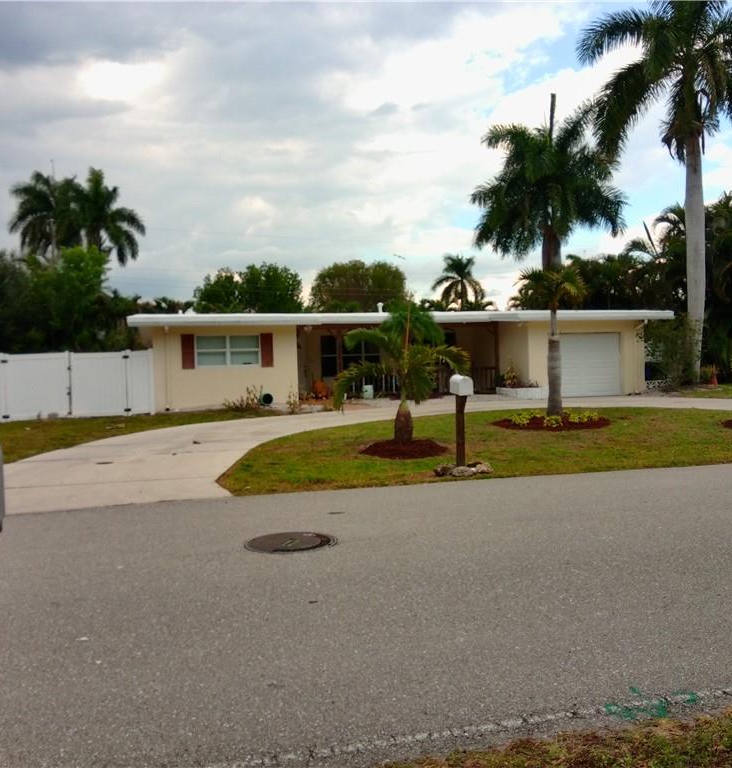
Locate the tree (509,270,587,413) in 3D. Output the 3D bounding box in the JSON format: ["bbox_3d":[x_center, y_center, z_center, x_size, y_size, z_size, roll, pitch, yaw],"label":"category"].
[{"bbox_3d":[3.909,-0.901,16.384,1.663,3.191,1.663,-1,2,0],"label":"tree"}]

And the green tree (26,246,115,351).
[{"bbox_3d":[-12.230,-2.477,31.933,3.661,6.431,3.661,-1,2,0],"label":"green tree"}]

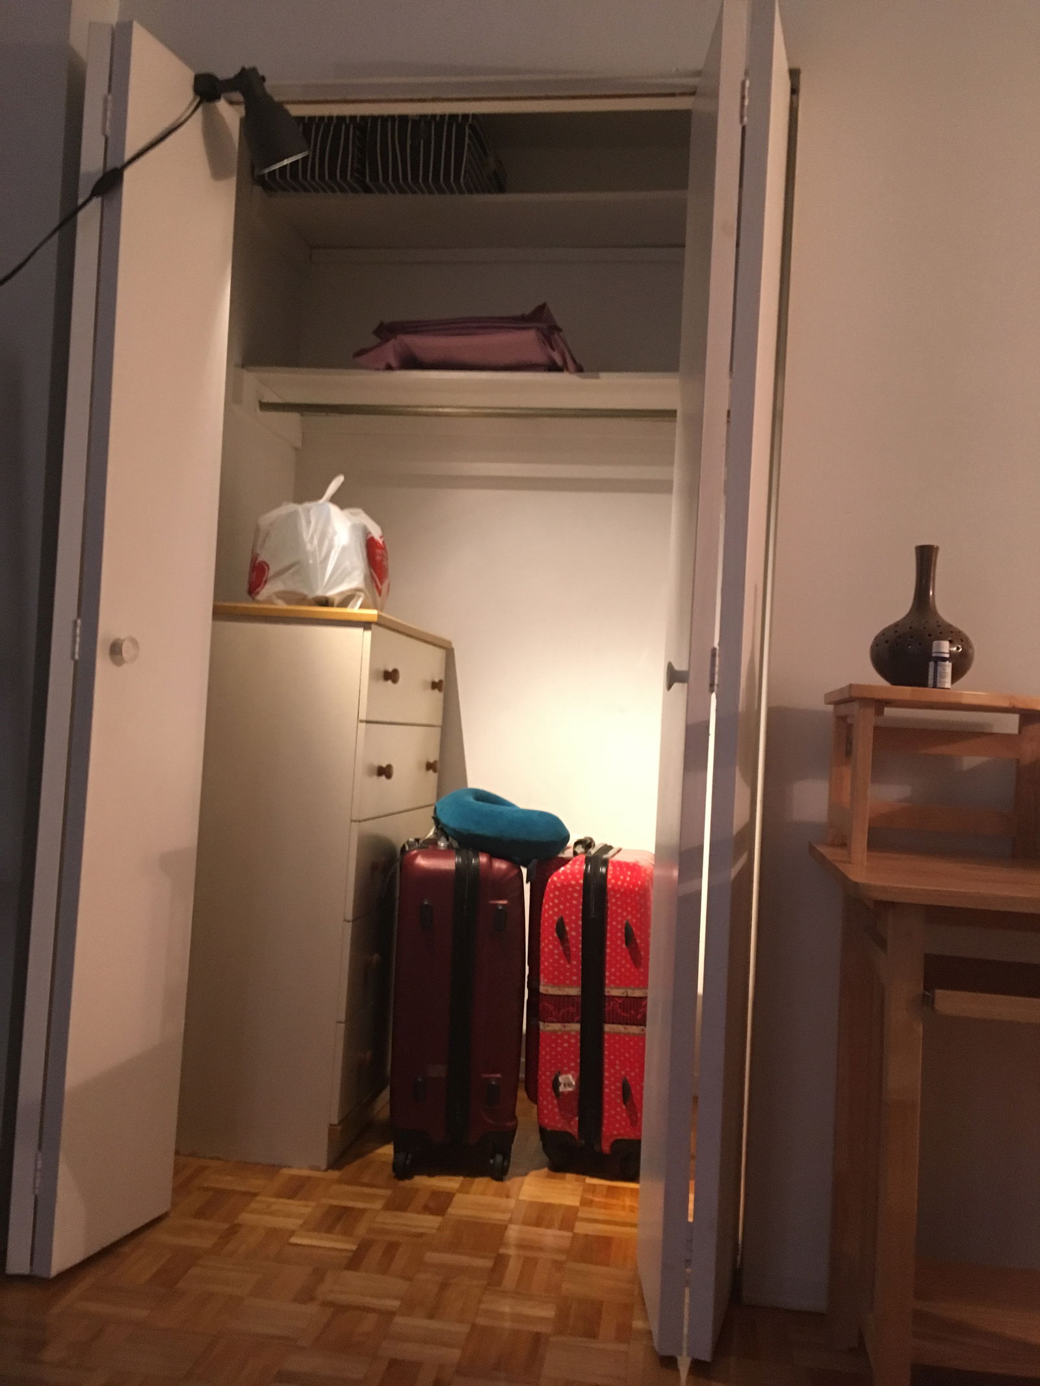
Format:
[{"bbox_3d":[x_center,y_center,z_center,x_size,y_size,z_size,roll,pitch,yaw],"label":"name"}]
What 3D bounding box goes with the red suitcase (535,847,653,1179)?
[{"bbox_3d":[0.185,0.677,2.604,0.245,0.655,0.400,3,-2,8],"label":"red suitcase"}]

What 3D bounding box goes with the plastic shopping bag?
[{"bbox_3d":[-0.440,-0.326,2.587,0.300,0.312,0.230,3,-2,8],"label":"plastic shopping bag"}]

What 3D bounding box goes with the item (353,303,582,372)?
[{"bbox_3d":[-0.109,-0.843,2.895,0.540,0.180,0.290,3,-2,8],"label":"item"}]

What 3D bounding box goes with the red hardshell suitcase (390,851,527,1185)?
[{"bbox_3d":[-0.132,0.653,2.562,0.270,0.665,0.430,3,-2,-2],"label":"red hardshell suitcase"}]

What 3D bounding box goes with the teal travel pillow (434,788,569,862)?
[{"bbox_3d":[-0.043,0.297,2.603,0.280,0.115,0.280,11,12,-17],"label":"teal travel pillow"}]

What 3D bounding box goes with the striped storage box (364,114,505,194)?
[{"bbox_3d":[-0.221,-1.330,2.958,0.255,0.210,0.310,3,-2,8],"label":"striped storage box"}]

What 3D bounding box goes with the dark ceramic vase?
[{"bbox_3d":[0.603,-0.111,1.737,0.151,0.222,0.151,3,-2,8],"label":"dark ceramic vase"}]

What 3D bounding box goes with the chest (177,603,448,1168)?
[{"bbox_3d":[-0.472,0.402,2.741,0.415,1.134,0.730,3,-2,8],"label":"chest"}]

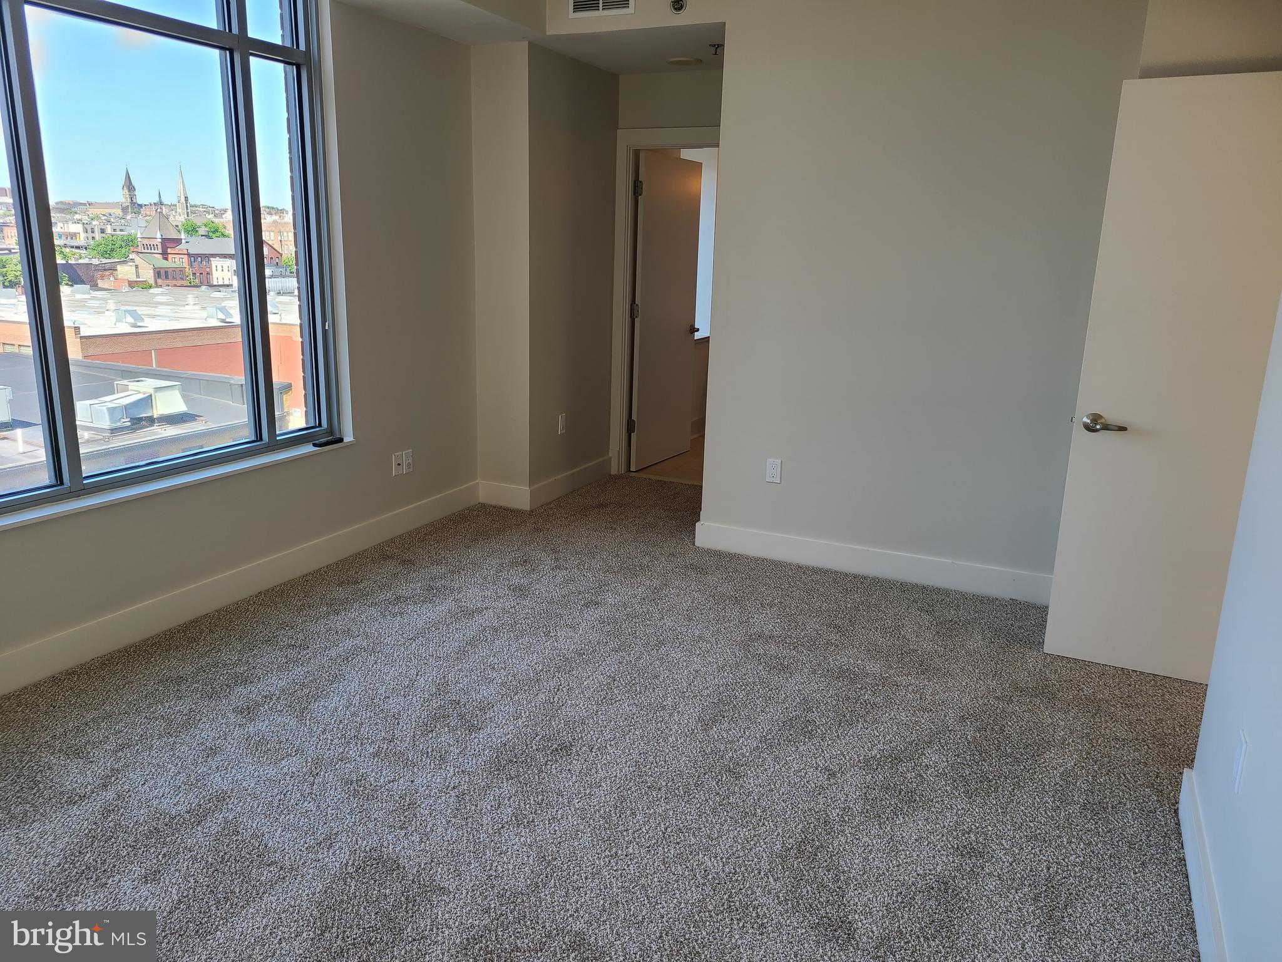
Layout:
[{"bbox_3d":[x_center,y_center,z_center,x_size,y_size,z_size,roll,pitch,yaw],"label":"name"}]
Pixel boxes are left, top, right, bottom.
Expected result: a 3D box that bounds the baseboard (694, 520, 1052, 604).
[{"bbox_3d":[1.070,0.379,4.559,1.740,0.132,0.019,8,15,24],"label":"baseboard"}]

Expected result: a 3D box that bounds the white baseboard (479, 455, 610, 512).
[{"bbox_3d":[-0.576,-0.018,5.974,0.340,0.132,0.990,8,15,24],"label":"white baseboard"}]

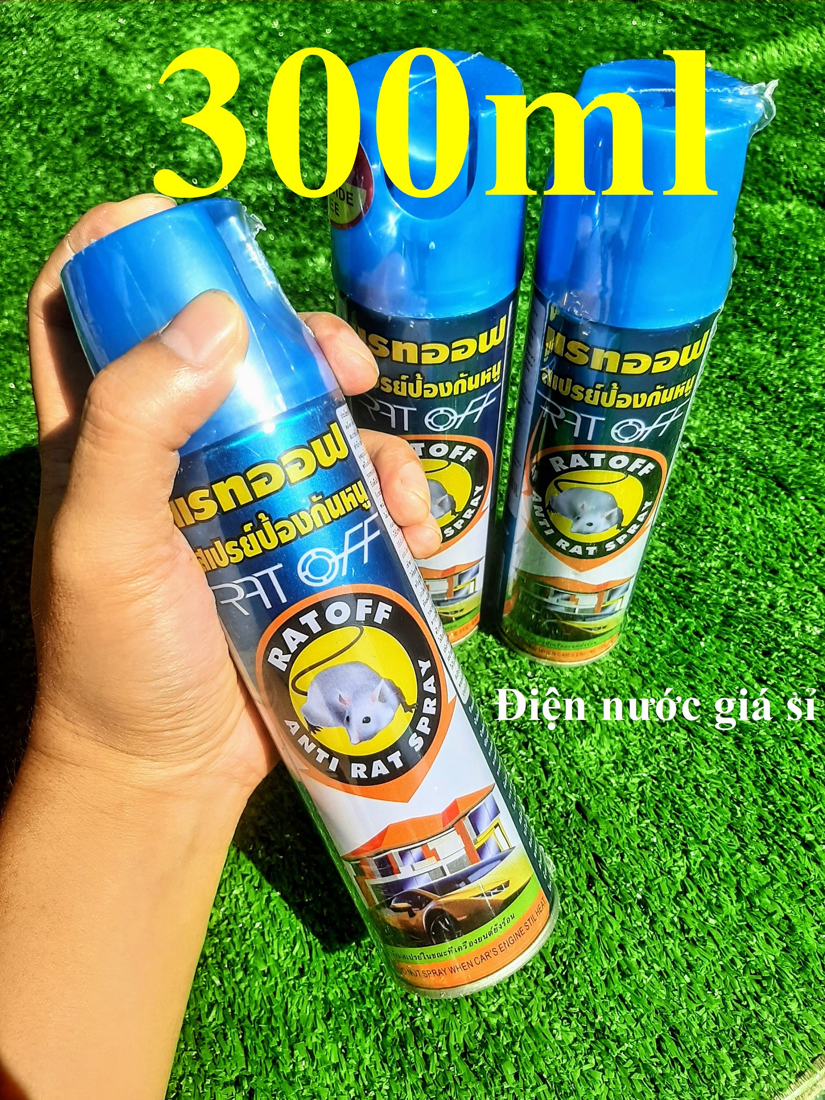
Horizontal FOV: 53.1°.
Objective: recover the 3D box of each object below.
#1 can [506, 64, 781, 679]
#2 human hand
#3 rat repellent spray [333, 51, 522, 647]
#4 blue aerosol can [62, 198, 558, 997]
[{"bbox_3d":[0.063,-0.040,0.280,0.053,0.212,0.053,5,49,5],"label":"can"},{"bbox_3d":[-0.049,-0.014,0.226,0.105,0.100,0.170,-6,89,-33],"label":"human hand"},{"bbox_3d":[0.005,-0.045,0.282,0.053,0.212,0.053,0,50,0],"label":"rat repellent spray"},{"bbox_3d":[-0.022,0.020,0.225,0.053,0.212,0.053,-21,15,6],"label":"blue aerosol can"}]

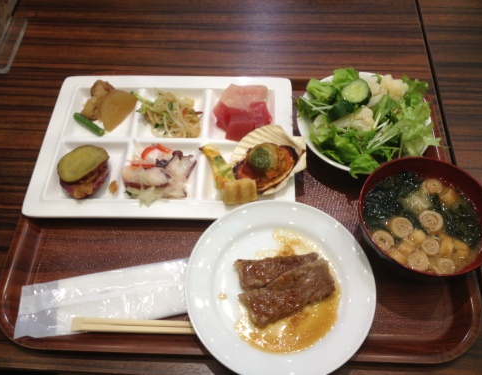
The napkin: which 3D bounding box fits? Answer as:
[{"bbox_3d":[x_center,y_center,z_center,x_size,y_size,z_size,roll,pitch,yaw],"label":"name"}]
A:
[{"bbox_3d":[-0.115,0.106,0.498,0.210,0.012,0.062,-9,58,-3],"label":"napkin"}]

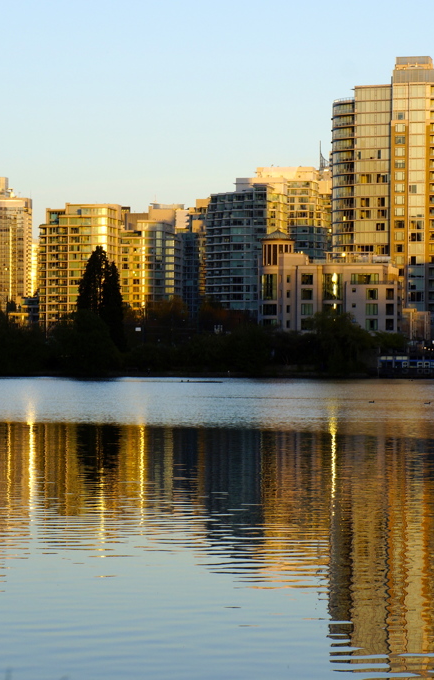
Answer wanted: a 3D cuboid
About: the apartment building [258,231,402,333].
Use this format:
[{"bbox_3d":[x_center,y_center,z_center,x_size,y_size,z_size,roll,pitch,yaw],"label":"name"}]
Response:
[{"bbox_3d":[22.720,-8.880,465.550,25.280,24.690,21.390,0,-1,13],"label":"apartment building"}]

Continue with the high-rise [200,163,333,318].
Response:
[{"bbox_3d":[17.340,-25.770,800.090,36.980,64.530,33.080,0,-1,13],"label":"high-rise"}]

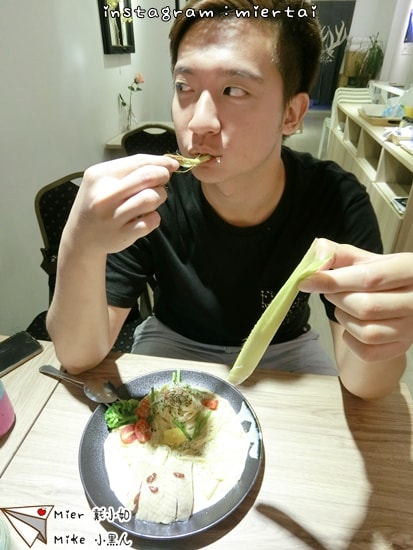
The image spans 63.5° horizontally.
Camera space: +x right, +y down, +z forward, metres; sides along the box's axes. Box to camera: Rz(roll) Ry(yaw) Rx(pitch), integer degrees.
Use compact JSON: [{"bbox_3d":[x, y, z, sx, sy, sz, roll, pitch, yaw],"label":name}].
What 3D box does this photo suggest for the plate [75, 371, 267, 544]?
[{"bbox_3d":[-0.048,0.245,0.485,0.254,0.045,0.254,0,28,0],"label":"plate"}]

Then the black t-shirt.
[{"bbox_3d":[0.080,-0.011,0.787,0.530,0.550,0.330,0,36,0],"label":"black t-shirt"}]

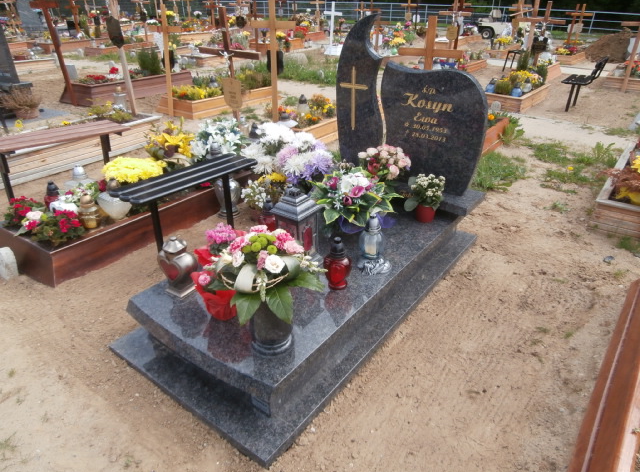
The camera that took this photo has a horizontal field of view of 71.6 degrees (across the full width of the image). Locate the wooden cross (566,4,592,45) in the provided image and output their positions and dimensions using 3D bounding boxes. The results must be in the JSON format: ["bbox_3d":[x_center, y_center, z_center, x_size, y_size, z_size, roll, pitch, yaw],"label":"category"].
[{"bbox_3d":[9.584,-7.740,16.200,0.700,1.350,0.100,18,33,33],"label":"wooden cross"}]

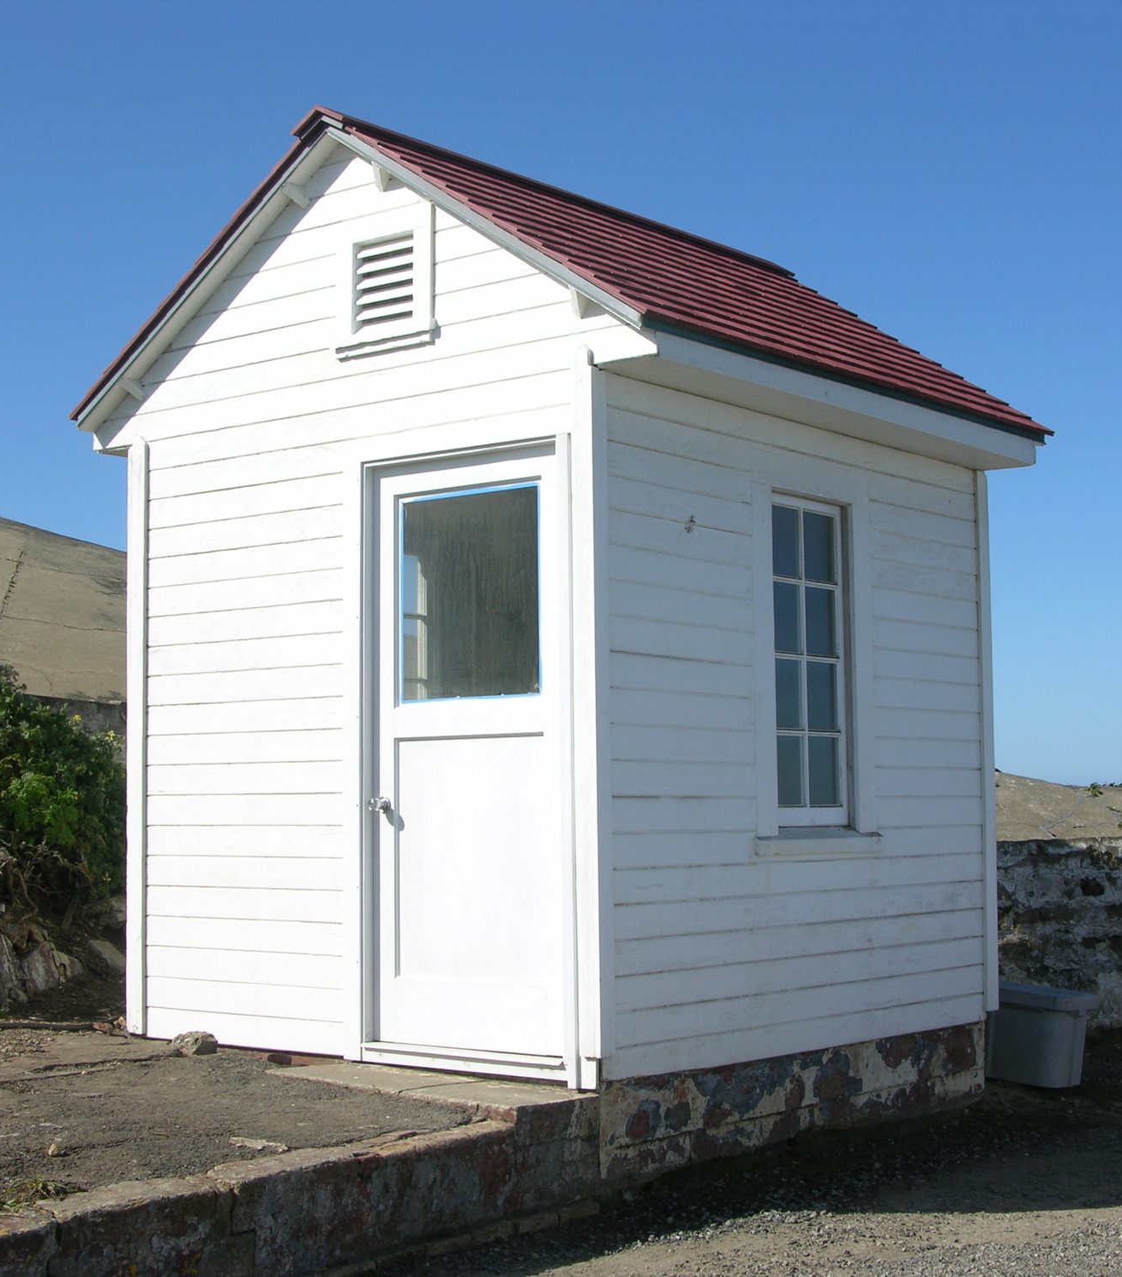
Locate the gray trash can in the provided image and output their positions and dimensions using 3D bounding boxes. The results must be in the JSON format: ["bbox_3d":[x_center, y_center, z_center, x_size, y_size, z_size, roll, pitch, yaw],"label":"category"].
[{"bbox_3d":[2.196,1.841,10.461,0.320,0.405,0.540,2,-5,-30],"label":"gray trash can"}]

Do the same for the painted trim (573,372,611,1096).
[{"bbox_3d":[0.113,0.285,7.995,0.100,2.560,0.095,-4,-6,37],"label":"painted trim"}]

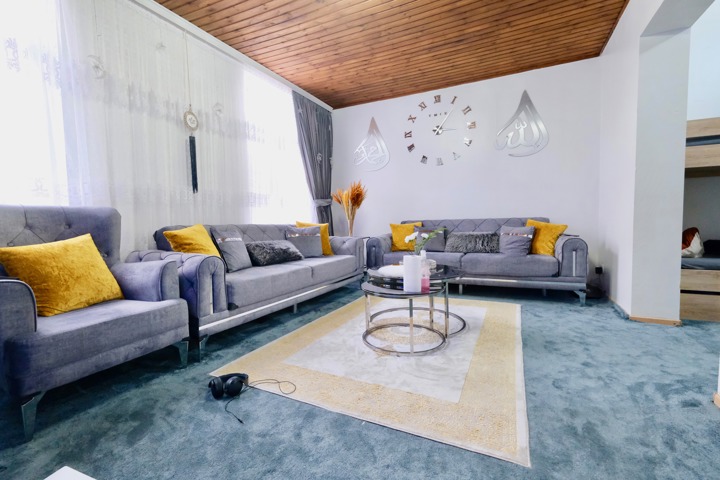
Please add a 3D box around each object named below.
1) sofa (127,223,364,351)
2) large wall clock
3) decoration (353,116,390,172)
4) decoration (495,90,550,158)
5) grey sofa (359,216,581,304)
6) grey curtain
[{"bbox_3d":[-0.888,0.239,3.167,0.899,0.838,2.349,1,3,28],"label":"sofa"},{"bbox_3d":[1.091,-1.532,4.197,1.020,0.996,0.030,1,3,28],"label":"large wall clock"},{"bbox_3d":[0.167,-1.457,4.569,0.631,0.816,0.020,1,3,28],"label":"decoration"},{"bbox_3d":[2.022,-1.460,3.772,0.606,0.823,0.020,1,3,28],"label":"decoration"},{"bbox_3d":[1.297,0.177,3.671,2.284,0.838,0.875,1,3,28],"label":"grey sofa"},{"bbox_3d":[-0.665,-0.736,4.556,0.138,2.600,1.004,1,3,28],"label":"grey curtain"}]

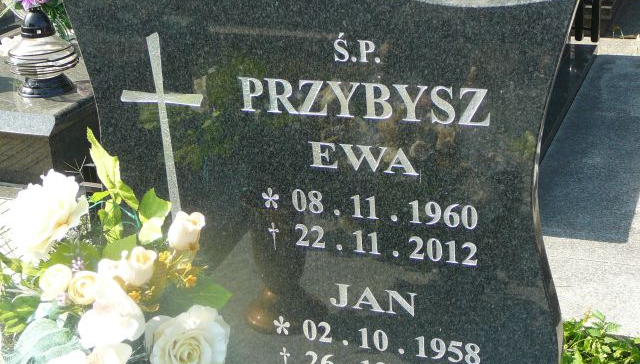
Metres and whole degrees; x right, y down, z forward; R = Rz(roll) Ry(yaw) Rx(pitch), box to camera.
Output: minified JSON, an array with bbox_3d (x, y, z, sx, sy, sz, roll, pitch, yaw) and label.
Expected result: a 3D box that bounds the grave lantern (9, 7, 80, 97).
[{"bbox_3d":[-0.871,-0.412,3.174,0.223,0.261,0.223,5,22,21],"label":"grave lantern"}]

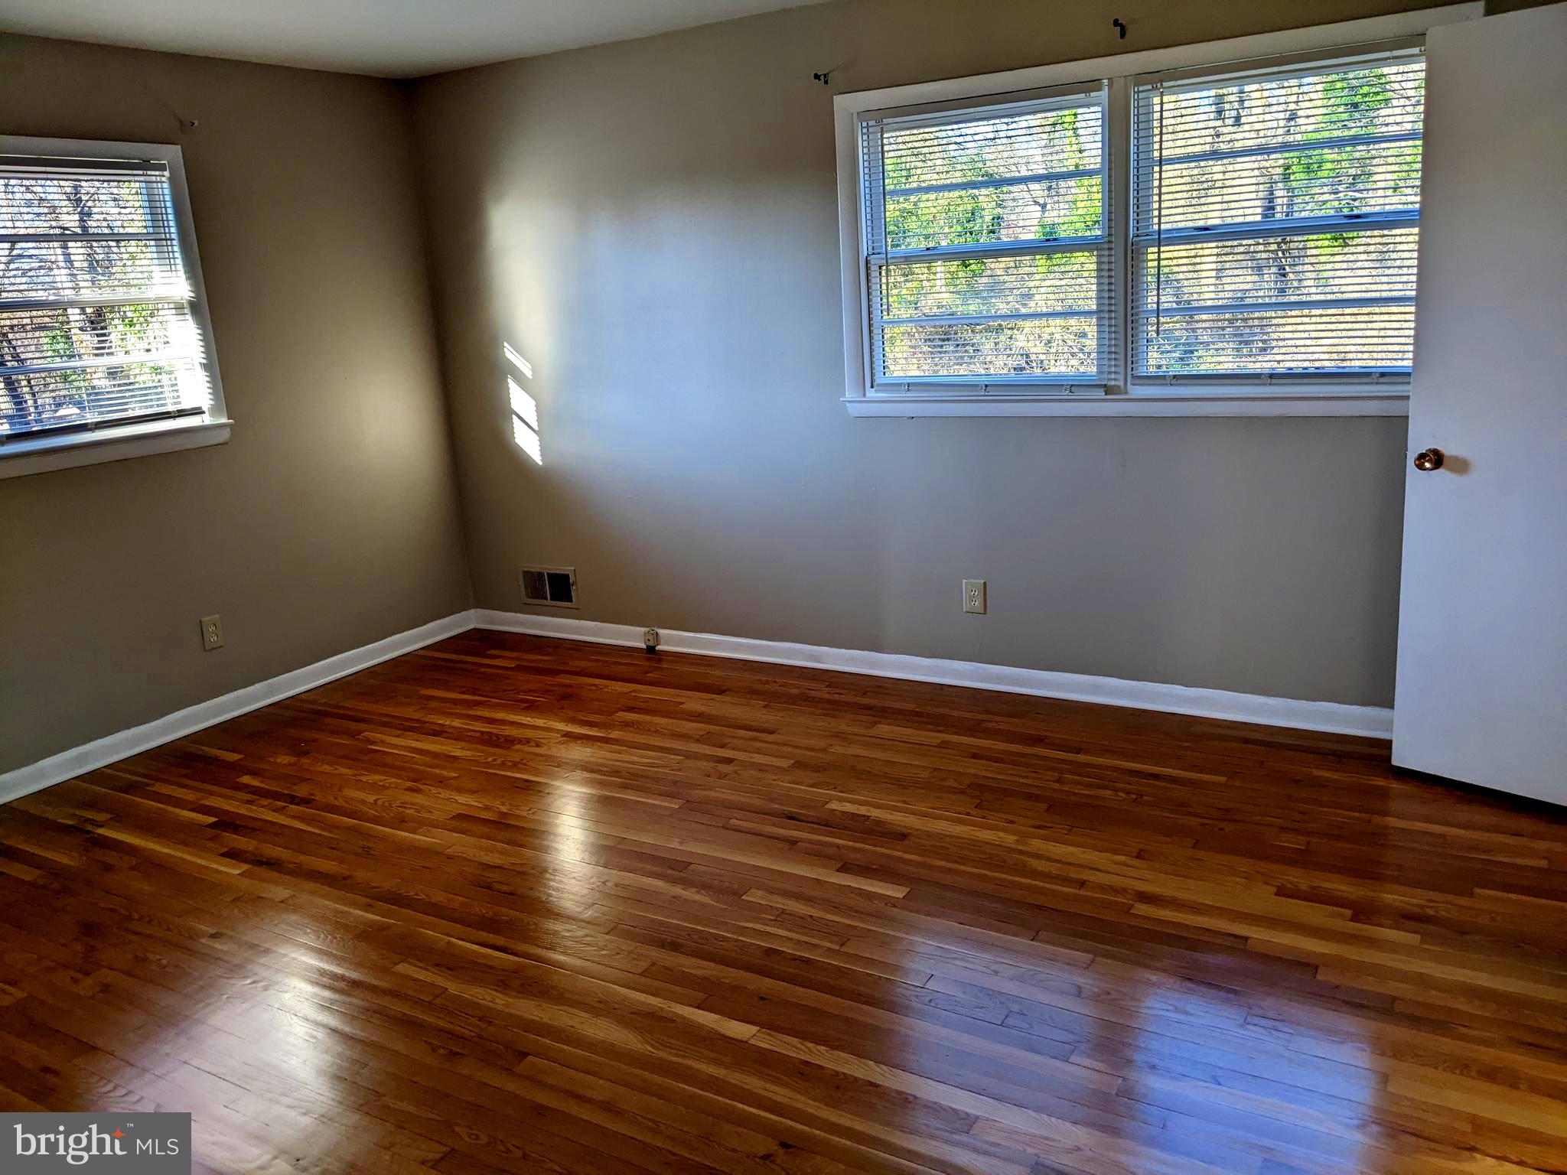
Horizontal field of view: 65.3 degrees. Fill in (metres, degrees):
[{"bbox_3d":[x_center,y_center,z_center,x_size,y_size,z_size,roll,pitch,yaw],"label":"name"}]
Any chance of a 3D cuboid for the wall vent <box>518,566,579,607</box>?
[{"bbox_3d":[-1.061,0.000,5.492,0.335,0.184,0.025,5,16,30],"label":"wall vent"}]

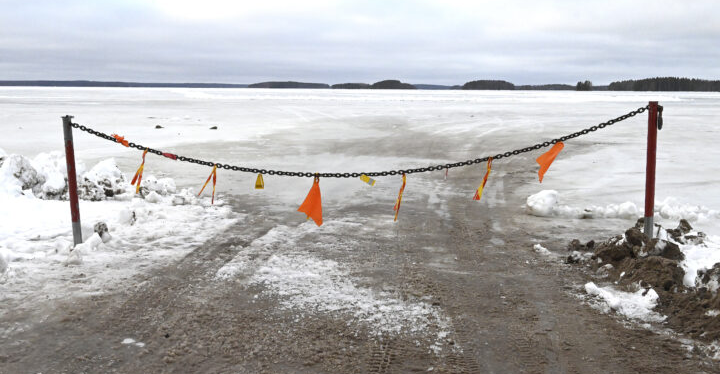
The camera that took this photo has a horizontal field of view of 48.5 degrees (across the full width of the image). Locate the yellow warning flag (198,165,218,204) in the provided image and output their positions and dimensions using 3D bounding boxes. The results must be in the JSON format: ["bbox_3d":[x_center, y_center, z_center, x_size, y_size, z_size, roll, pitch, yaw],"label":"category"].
[{"bbox_3d":[-1.492,-0.025,7.876,0.190,0.377,0.060,1,7,6],"label":"yellow warning flag"}]

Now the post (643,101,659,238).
[{"bbox_3d":[2.705,-0.136,7.423,0.087,1.308,0.087,0,7,6],"label":"post"}]

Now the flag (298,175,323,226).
[{"bbox_3d":[-0.482,0.131,7.790,0.235,0.502,0.060,1,7,6],"label":"flag"}]

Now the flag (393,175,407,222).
[{"bbox_3d":[0.380,0.101,7.696,0.090,0.471,0.060,9,8,5],"label":"flag"}]

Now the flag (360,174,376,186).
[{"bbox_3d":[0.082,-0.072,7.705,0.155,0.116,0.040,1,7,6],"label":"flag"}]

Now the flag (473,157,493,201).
[{"bbox_3d":[1.163,-0.071,7.592,0.090,0.429,0.060,17,8,4],"label":"flag"}]

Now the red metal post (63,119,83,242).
[{"bbox_3d":[-2.878,-0.056,8.020,0.090,1.308,0.090,-1,7,6],"label":"red metal post"}]

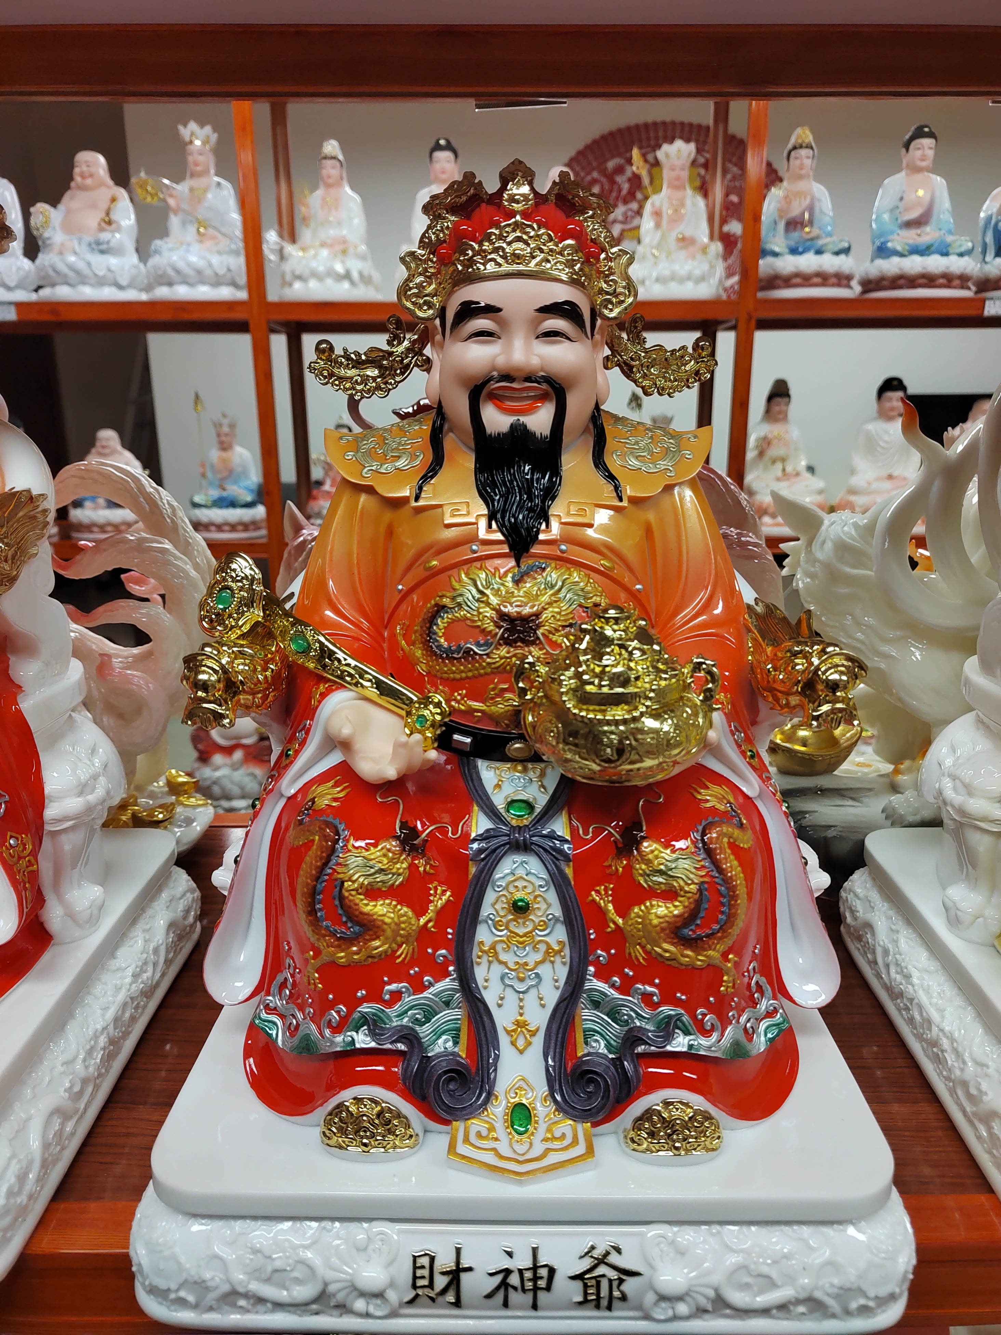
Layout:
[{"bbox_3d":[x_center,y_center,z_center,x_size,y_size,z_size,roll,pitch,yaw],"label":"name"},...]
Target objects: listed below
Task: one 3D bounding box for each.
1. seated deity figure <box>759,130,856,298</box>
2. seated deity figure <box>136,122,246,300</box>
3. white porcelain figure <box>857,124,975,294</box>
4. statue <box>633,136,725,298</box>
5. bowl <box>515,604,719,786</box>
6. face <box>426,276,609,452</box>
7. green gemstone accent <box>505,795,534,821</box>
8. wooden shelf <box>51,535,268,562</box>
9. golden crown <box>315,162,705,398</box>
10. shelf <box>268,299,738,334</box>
[{"bbox_3d":[0.540,-0.794,1.572,0.170,0.291,0.165,0,16,0],"label":"seated deity figure"},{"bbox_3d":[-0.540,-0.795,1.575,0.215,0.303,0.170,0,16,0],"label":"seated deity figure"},{"bbox_3d":[0.737,-0.796,1.571,0.199,0.293,0.180,0,16,0],"label":"white porcelain figure"},{"bbox_3d":[0.314,-0.784,1.576,0.161,0.272,0.160,0,16,0],"label":"statue"},{"bbox_3d":[0.062,0.016,0.473,0.107,0.091,0.096,0,16,0],"label":"bowl"},{"bbox_3d":[0.010,-0.176,0.517,0.107,0.102,0.074,0,16,0],"label":"face"},{"bbox_3d":[0.012,0.084,0.526,0.018,0.013,0.006,0,-11,0],"label":"green gemstone accent"},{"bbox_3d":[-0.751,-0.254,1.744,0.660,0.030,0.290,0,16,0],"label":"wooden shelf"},{"bbox_3d":[0.007,-0.231,0.540,0.250,0.130,0.135,0,16,0],"label":"golden crown"},{"bbox_3d":[0.004,-0.641,1.632,0.793,0.030,0.290,0,16,0],"label":"shelf"}]

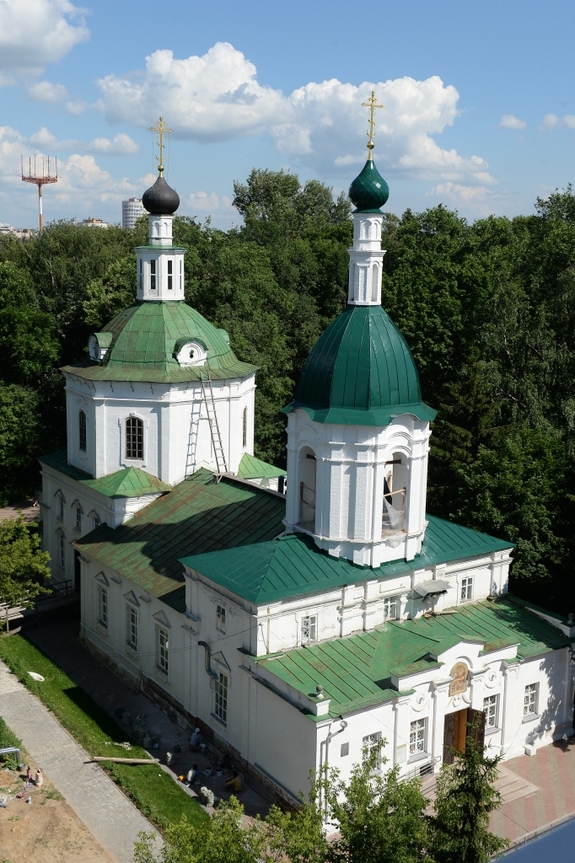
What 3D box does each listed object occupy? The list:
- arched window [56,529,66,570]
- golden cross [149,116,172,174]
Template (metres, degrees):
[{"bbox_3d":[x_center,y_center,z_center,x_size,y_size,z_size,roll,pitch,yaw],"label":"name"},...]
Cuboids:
[{"bbox_3d":[-14.390,7.459,64.052,0.300,2.566,1.332,-6,13,-34],"label":"arched window"},{"bbox_3d":[-7.621,-17.164,60.636,1.485,3.308,0.400,-6,13,-34],"label":"golden cross"}]

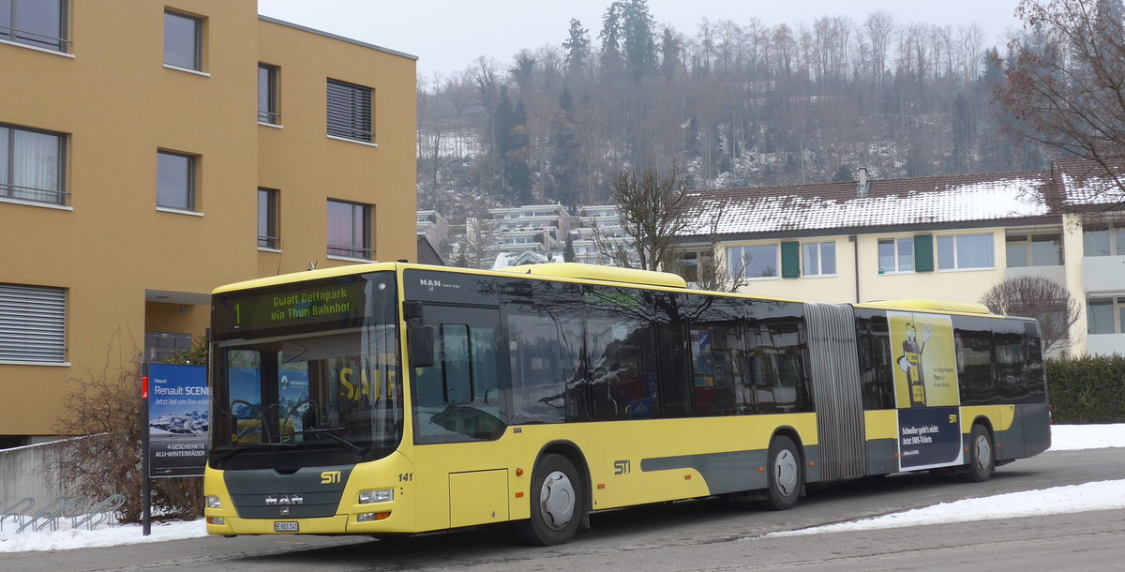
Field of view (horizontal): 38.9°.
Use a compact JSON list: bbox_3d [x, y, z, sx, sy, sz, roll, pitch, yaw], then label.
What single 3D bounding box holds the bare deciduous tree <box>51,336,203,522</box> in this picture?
[{"bbox_3d":[-6.195,2.034,22.800,2.250,2.700,2.200,-1,-6,0],"label":"bare deciduous tree"}]

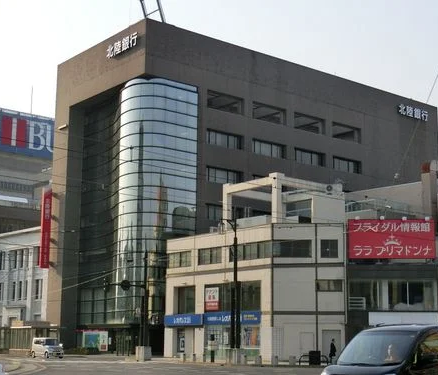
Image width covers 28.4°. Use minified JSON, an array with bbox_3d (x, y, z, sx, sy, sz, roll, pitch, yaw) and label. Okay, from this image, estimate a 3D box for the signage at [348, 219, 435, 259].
[{"bbox_3d":[12.636,3.773,63.350,6.249,2.866,0.300,0,-10,6],"label":"signage"}]

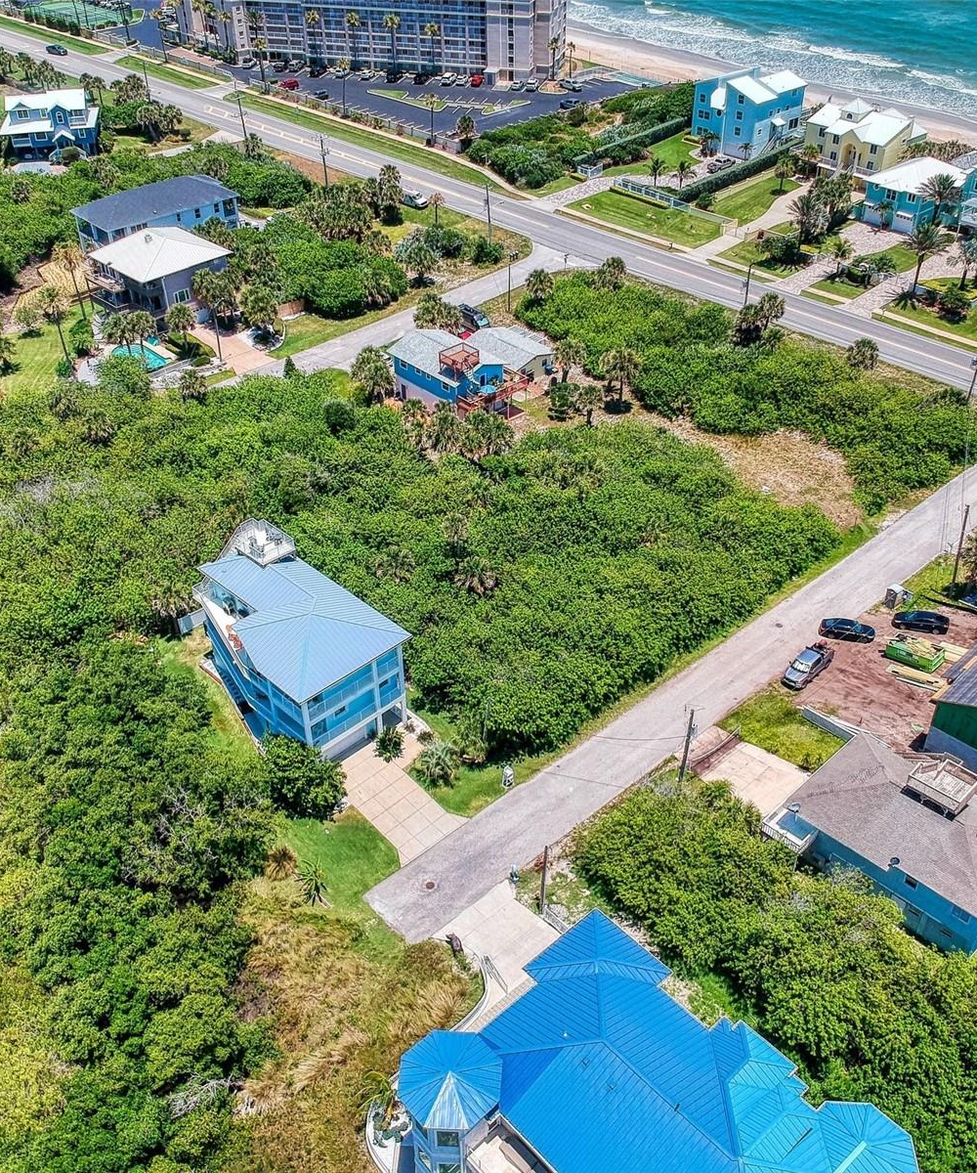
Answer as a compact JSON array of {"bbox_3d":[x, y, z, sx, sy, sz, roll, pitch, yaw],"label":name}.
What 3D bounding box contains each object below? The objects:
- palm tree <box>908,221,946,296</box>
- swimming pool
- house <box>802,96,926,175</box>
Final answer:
[{"bbox_3d":[57.731,-43.422,150.181,5.000,9.300,5.000,-31,46,-33],"label":"palm tree"},{"bbox_3d":[-44.164,-29.361,145.648,6.205,1.280,8.471,-31,47,-33],"label":"swimming pool"},{"bbox_3d":[62.734,-75.833,190.171,15.700,12.300,18.300,-27,44,-30],"label":"house"}]

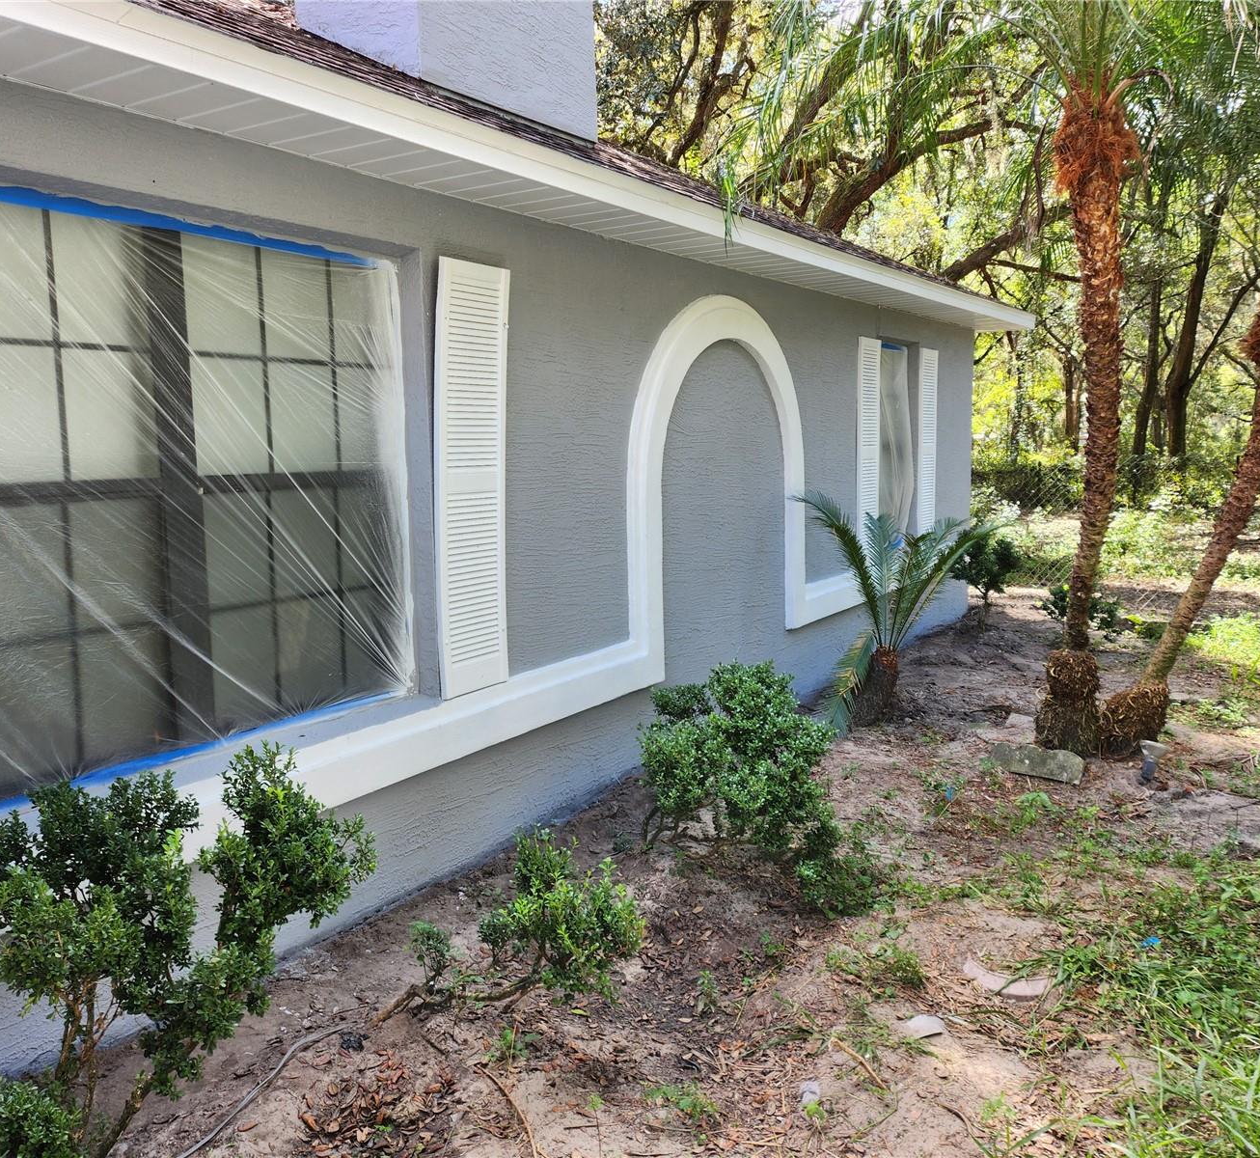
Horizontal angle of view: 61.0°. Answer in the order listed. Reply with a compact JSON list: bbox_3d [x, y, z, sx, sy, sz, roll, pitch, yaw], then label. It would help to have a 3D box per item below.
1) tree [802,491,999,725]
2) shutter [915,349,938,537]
[{"bbox_3d":[1.455,0.170,5.830,1.030,1.270,0.970,2,8,14],"label":"tree"},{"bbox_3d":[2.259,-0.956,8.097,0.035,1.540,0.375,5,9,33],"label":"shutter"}]

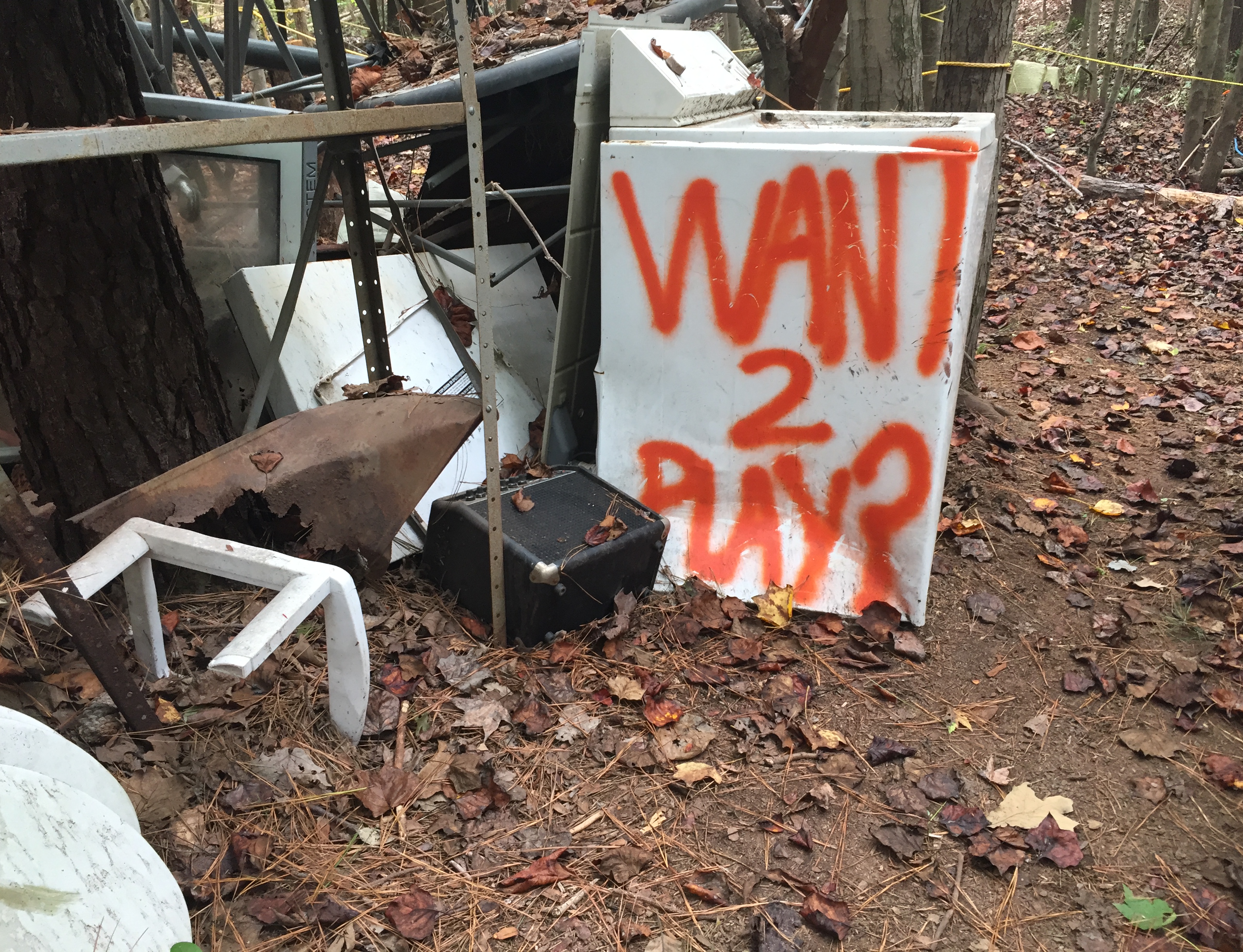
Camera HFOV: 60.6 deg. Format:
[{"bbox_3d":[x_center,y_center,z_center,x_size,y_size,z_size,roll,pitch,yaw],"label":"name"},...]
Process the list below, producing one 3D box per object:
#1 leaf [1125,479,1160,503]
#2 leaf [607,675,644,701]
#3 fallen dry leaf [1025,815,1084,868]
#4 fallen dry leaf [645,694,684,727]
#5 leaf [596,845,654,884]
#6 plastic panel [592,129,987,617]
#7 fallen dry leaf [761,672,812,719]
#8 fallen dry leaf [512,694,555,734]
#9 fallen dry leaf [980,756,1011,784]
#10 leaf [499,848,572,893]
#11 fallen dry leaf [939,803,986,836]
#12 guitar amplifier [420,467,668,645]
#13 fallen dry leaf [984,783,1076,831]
[{"bbox_3d":[1.297,0.041,2.652,0.078,0.027,0.060,7,23,19],"label":"leaf"},{"bbox_3d":[0.009,0.370,1.849,0.060,0.020,0.046,3,22,9],"label":"leaf"},{"bbox_3d":[0.606,0.508,1.472,0.079,0.022,0.070,-20,30,-38],"label":"fallen dry leaf"},{"bbox_3d":[0.063,0.385,1.752,0.059,0.028,0.078,-21,31,-40],"label":"fallen dry leaf"},{"bbox_3d":[0.007,0.522,1.435,0.072,0.025,0.053,-13,27,-28],"label":"leaf"},{"bbox_3d":[0.275,-0.172,2.020,0.675,0.900,0.080,7,23,18],"label":"plastic panel"},{"bbox_3d":[0.291,0.369,1.822,0.086,0.022,0.106,22,32,39],"label":"fallen dry leaf"},{"bbox_3d":[-0.147,0.396,1.764,0.062,0.022,0.076,-22,33,-40],"label":"fallen dry leaf"},{"bbox_3d":[0.573,0.449,1.612,0.046,0.020,0.043,20,30,38],"label":"fallen dry leaf"},{"bbox_3d":[-0.110,0.531,1.411,0.109,0.028,0.042,-13,26,-28],"label":"leaf"},{"bbox_3d":[0.487,0.490,1.517,0.065,0.020,0.057,-10,25,-22],"label":"fallen dry leaf"},{"bbox_3d":[-0.143,0.137,2.093,0.326,0.186,0.338,34,34,32],"label":"guitar amplifier"},{"bbox_3d":[0.594,0.488,1.524,0.102,0.018,0.127,21,31,40],"label":"fallen dry leaf"}]

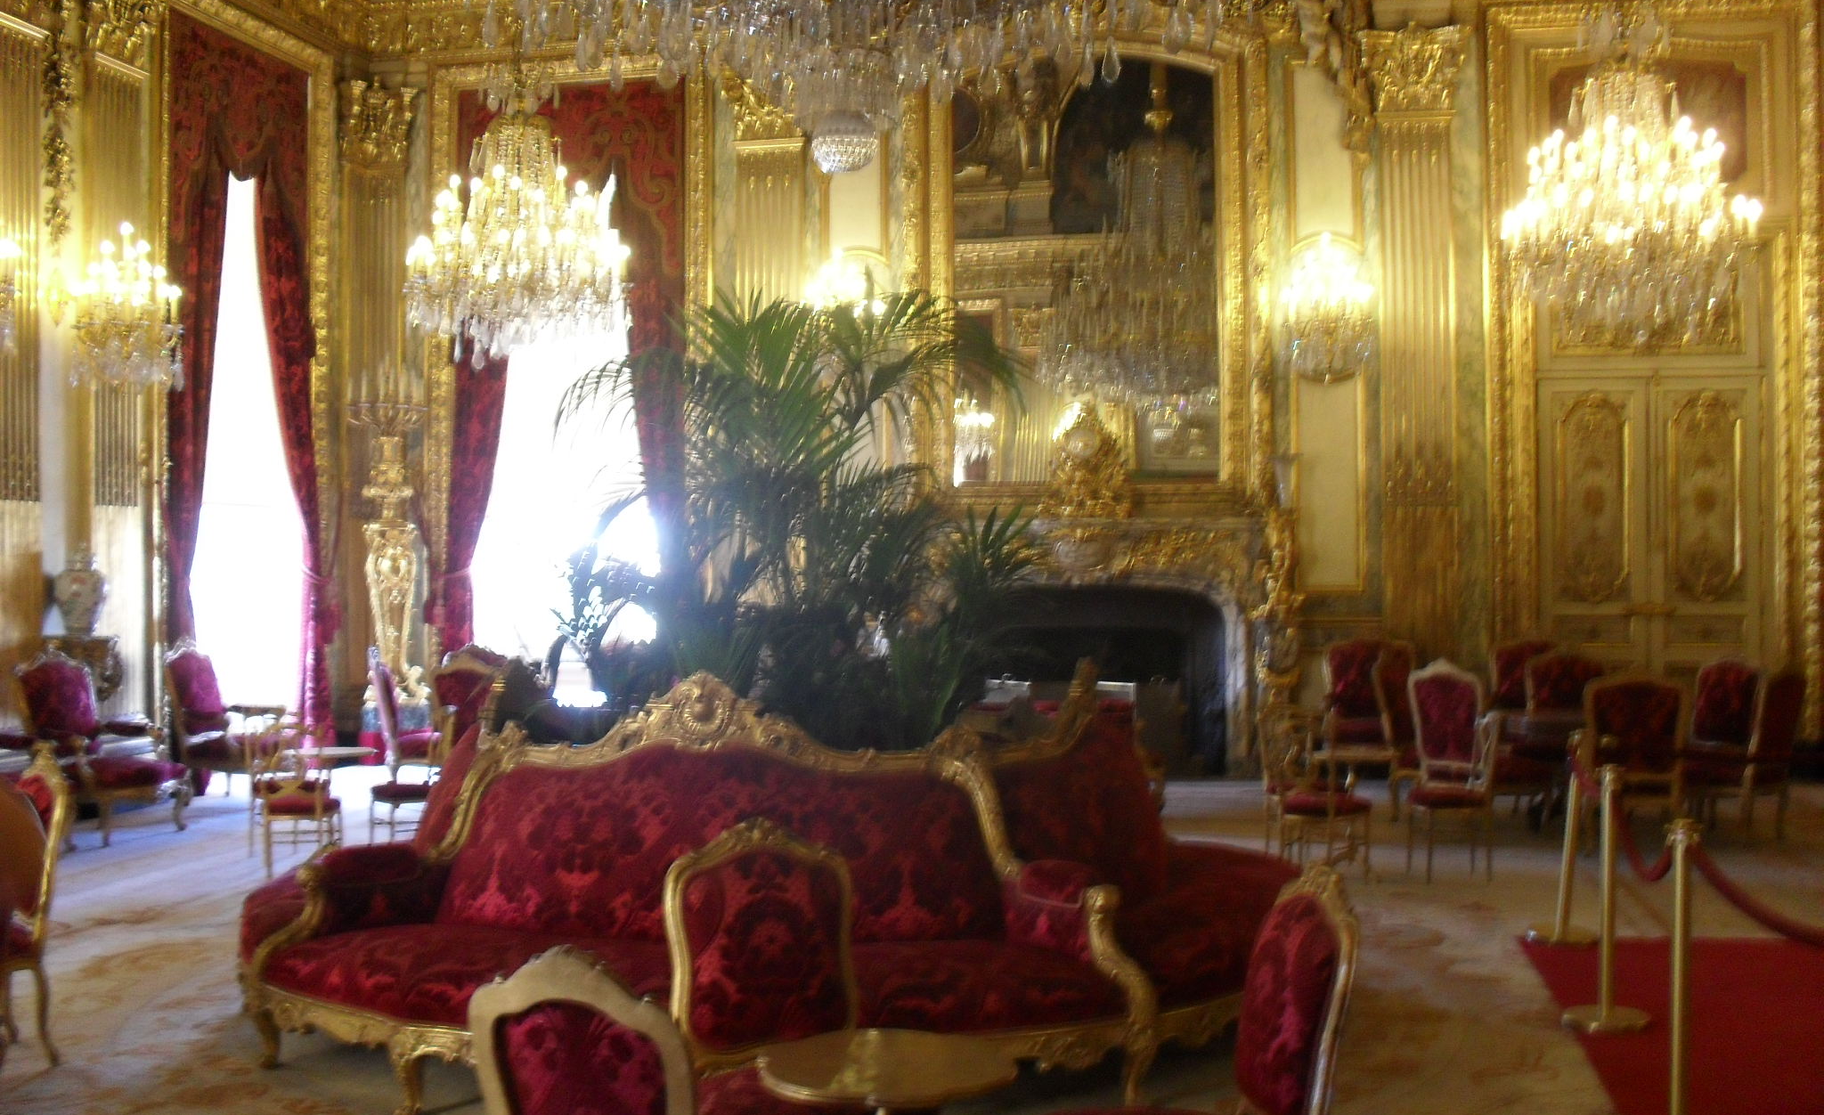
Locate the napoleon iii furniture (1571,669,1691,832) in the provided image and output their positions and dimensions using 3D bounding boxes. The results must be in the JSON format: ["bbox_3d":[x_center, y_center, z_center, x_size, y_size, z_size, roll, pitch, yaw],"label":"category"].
[{"bbox_3d":[4.239,1.183,10.925,0.640,1.070,0.680,-1,-1,18],"label":"napoleon iii furniture"}]

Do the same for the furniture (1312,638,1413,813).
[{"bbox_3d":[3.119,1.187,12.892,0.680,1.130,0.720,-1,-1,12],"label":"furniture"}]

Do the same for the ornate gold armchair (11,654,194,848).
[{"bbox_3d":[-5.177,1.212,11.873,0.800,1.170,0.740,-1,-1,22],"label":"ornate gold armchair"}]

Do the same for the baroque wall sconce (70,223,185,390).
[{"bbox_3d":[-5.534,-1.777,12.994,0.774,1.182,0.815,-1,-1,13],"label":"baroque wall sconce"}]

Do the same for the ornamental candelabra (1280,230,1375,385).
[{"bbox_3d":[3.355,-2.014,14.898,0.750,1.200,0.500,-1,-1,9],"label":"ornamental candelabra"}]

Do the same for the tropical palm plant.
[{"bbox_3d":[-0.459,-0.072,7.439,1.900,1.920,1.700,-1,-1,12],"label":"tropical palm plant"}]

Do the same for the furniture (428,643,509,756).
[{"bbox_3d":[-3.241,1.258,13.693,0.620,1.200,0.650,-1,-1,27],"label":"furniture"}]

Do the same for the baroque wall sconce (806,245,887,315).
[{"bbox_3d":[-0.485,-1.836,14.100,0.630,1.000,0.430,0,0,11],"label":"baroque wall sconce"}]

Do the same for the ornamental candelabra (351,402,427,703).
[{"bbox_3d":[-4.739,-0.071,16.713,0.713,2.853,0.652,-1,-1,9],"label":"ornamental candelabra"}]

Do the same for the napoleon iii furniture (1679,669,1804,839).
[{"bbox_3d":[5.136,1.168,11.414,0.680,1.100,0.720,0,-1,-41],"label":"napoleon iii furniture"}]

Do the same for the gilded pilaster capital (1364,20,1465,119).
[{"bbox_3d":[4.076,-3.950,14.924,0.840,0.760,0.300,-1,-1,9],"label":"gilded pilaster capital"}]

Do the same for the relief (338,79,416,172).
[{"bbox_3d":[-4.709,-3.826,16.315,0.740,0.800,0.300,-1,-1,9],"label":"relief"}]

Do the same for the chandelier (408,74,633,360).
[{"bbox_3d":[-2.939,-2.509,13.758,1.681,2.140,1.681,-1,-1,12],"label":"chandelier"}]

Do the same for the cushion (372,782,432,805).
[{"bbox_3d":[-2.899,1.356,10.600,0.420,0.090,0.420,0,-1,-3],"label":"cushion"}]

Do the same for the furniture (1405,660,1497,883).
[{"bbox_3d":[2.946,1.153,10.124,0.470,1.180,0.480,-1,-1,3],"label":"furniture"}]

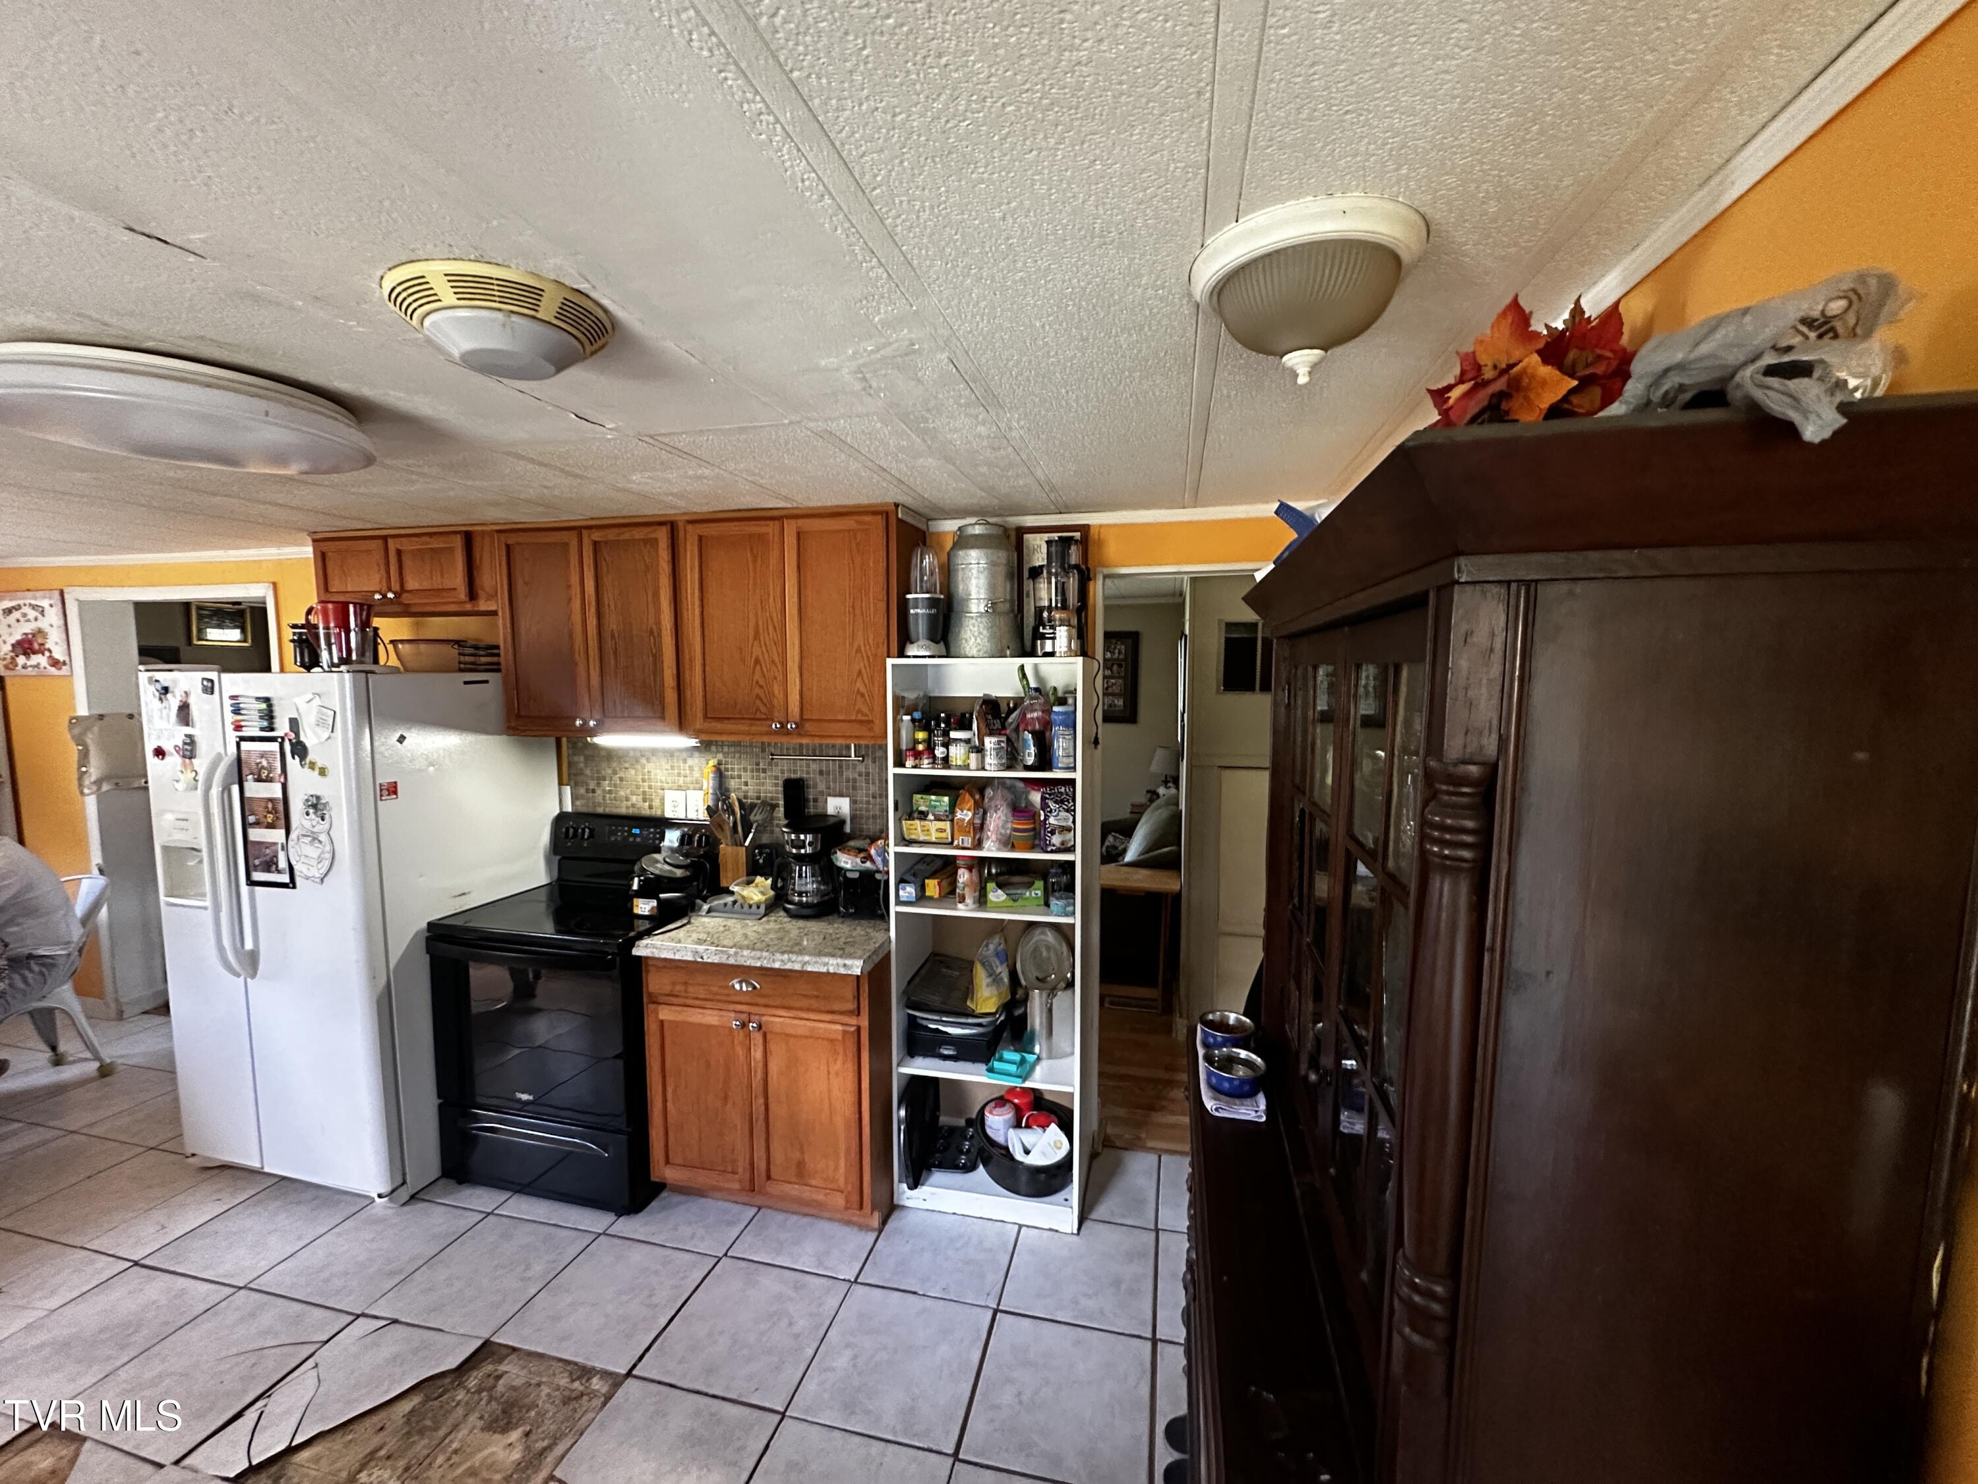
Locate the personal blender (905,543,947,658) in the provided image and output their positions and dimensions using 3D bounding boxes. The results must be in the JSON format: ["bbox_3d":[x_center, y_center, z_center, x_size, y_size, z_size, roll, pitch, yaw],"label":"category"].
[{"bbox_3d":[-0.208,-0.460,2.646,0.142,0.370,0.142,0,5,0],"label":"personal blender"}]

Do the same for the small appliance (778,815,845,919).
[{"bbox_3d":[-0.661,0.464,2.988,0.170,0.315,0.215,1,5,13],"label":"small appliance"}]

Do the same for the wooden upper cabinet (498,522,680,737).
[{"bbox_3d":[-1.444,-0.430,3.123,0.753,0.789,0.340,1,5,13],"label":"wooden upper cabinet"}]

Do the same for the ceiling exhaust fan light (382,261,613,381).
[{"bbox_3d":[-0.755,-0.634,1.255,0.308,0.084,0.308,1,5,13],"label":"ceiling exhaust fan light"}]

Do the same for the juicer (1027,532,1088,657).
[{"bbox_3d":[0.220,-0.474,2.608,0.180,0.410,0.220,1,5,13],"label":"juicer"}]

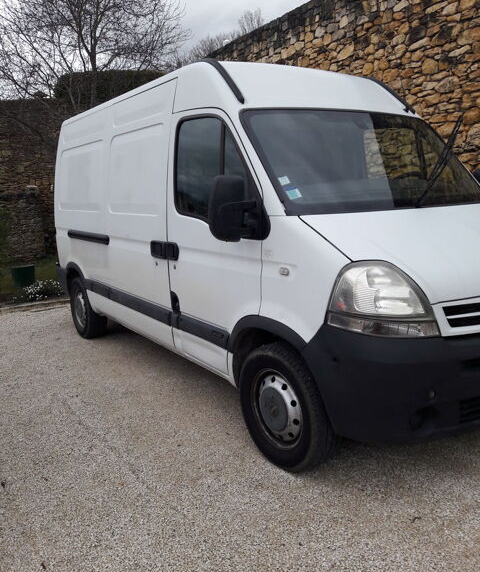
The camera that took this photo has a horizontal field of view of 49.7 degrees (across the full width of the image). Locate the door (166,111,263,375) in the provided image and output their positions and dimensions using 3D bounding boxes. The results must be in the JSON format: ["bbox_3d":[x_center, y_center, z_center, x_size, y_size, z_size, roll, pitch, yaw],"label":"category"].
[{"bbox_3d":[-0.145,-0.277,3.208,0.180,1.670,1.130,-10,13,-33],"label":"door"}]

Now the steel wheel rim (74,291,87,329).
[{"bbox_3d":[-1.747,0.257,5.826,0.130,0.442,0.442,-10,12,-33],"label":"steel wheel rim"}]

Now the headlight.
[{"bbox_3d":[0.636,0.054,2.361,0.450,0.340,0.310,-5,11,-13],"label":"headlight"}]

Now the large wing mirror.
[{"bbox_3d":[-0.026,-0.408,2.706,0.230,0.335,0.175,-10,13,-33],"label":"large wing mirror"}]

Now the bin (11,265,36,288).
[{"bbox_3d":[-3.865,-0.169,9.200,0.410,0.400,0.400,-7,11,-23],"label":"bin"}]

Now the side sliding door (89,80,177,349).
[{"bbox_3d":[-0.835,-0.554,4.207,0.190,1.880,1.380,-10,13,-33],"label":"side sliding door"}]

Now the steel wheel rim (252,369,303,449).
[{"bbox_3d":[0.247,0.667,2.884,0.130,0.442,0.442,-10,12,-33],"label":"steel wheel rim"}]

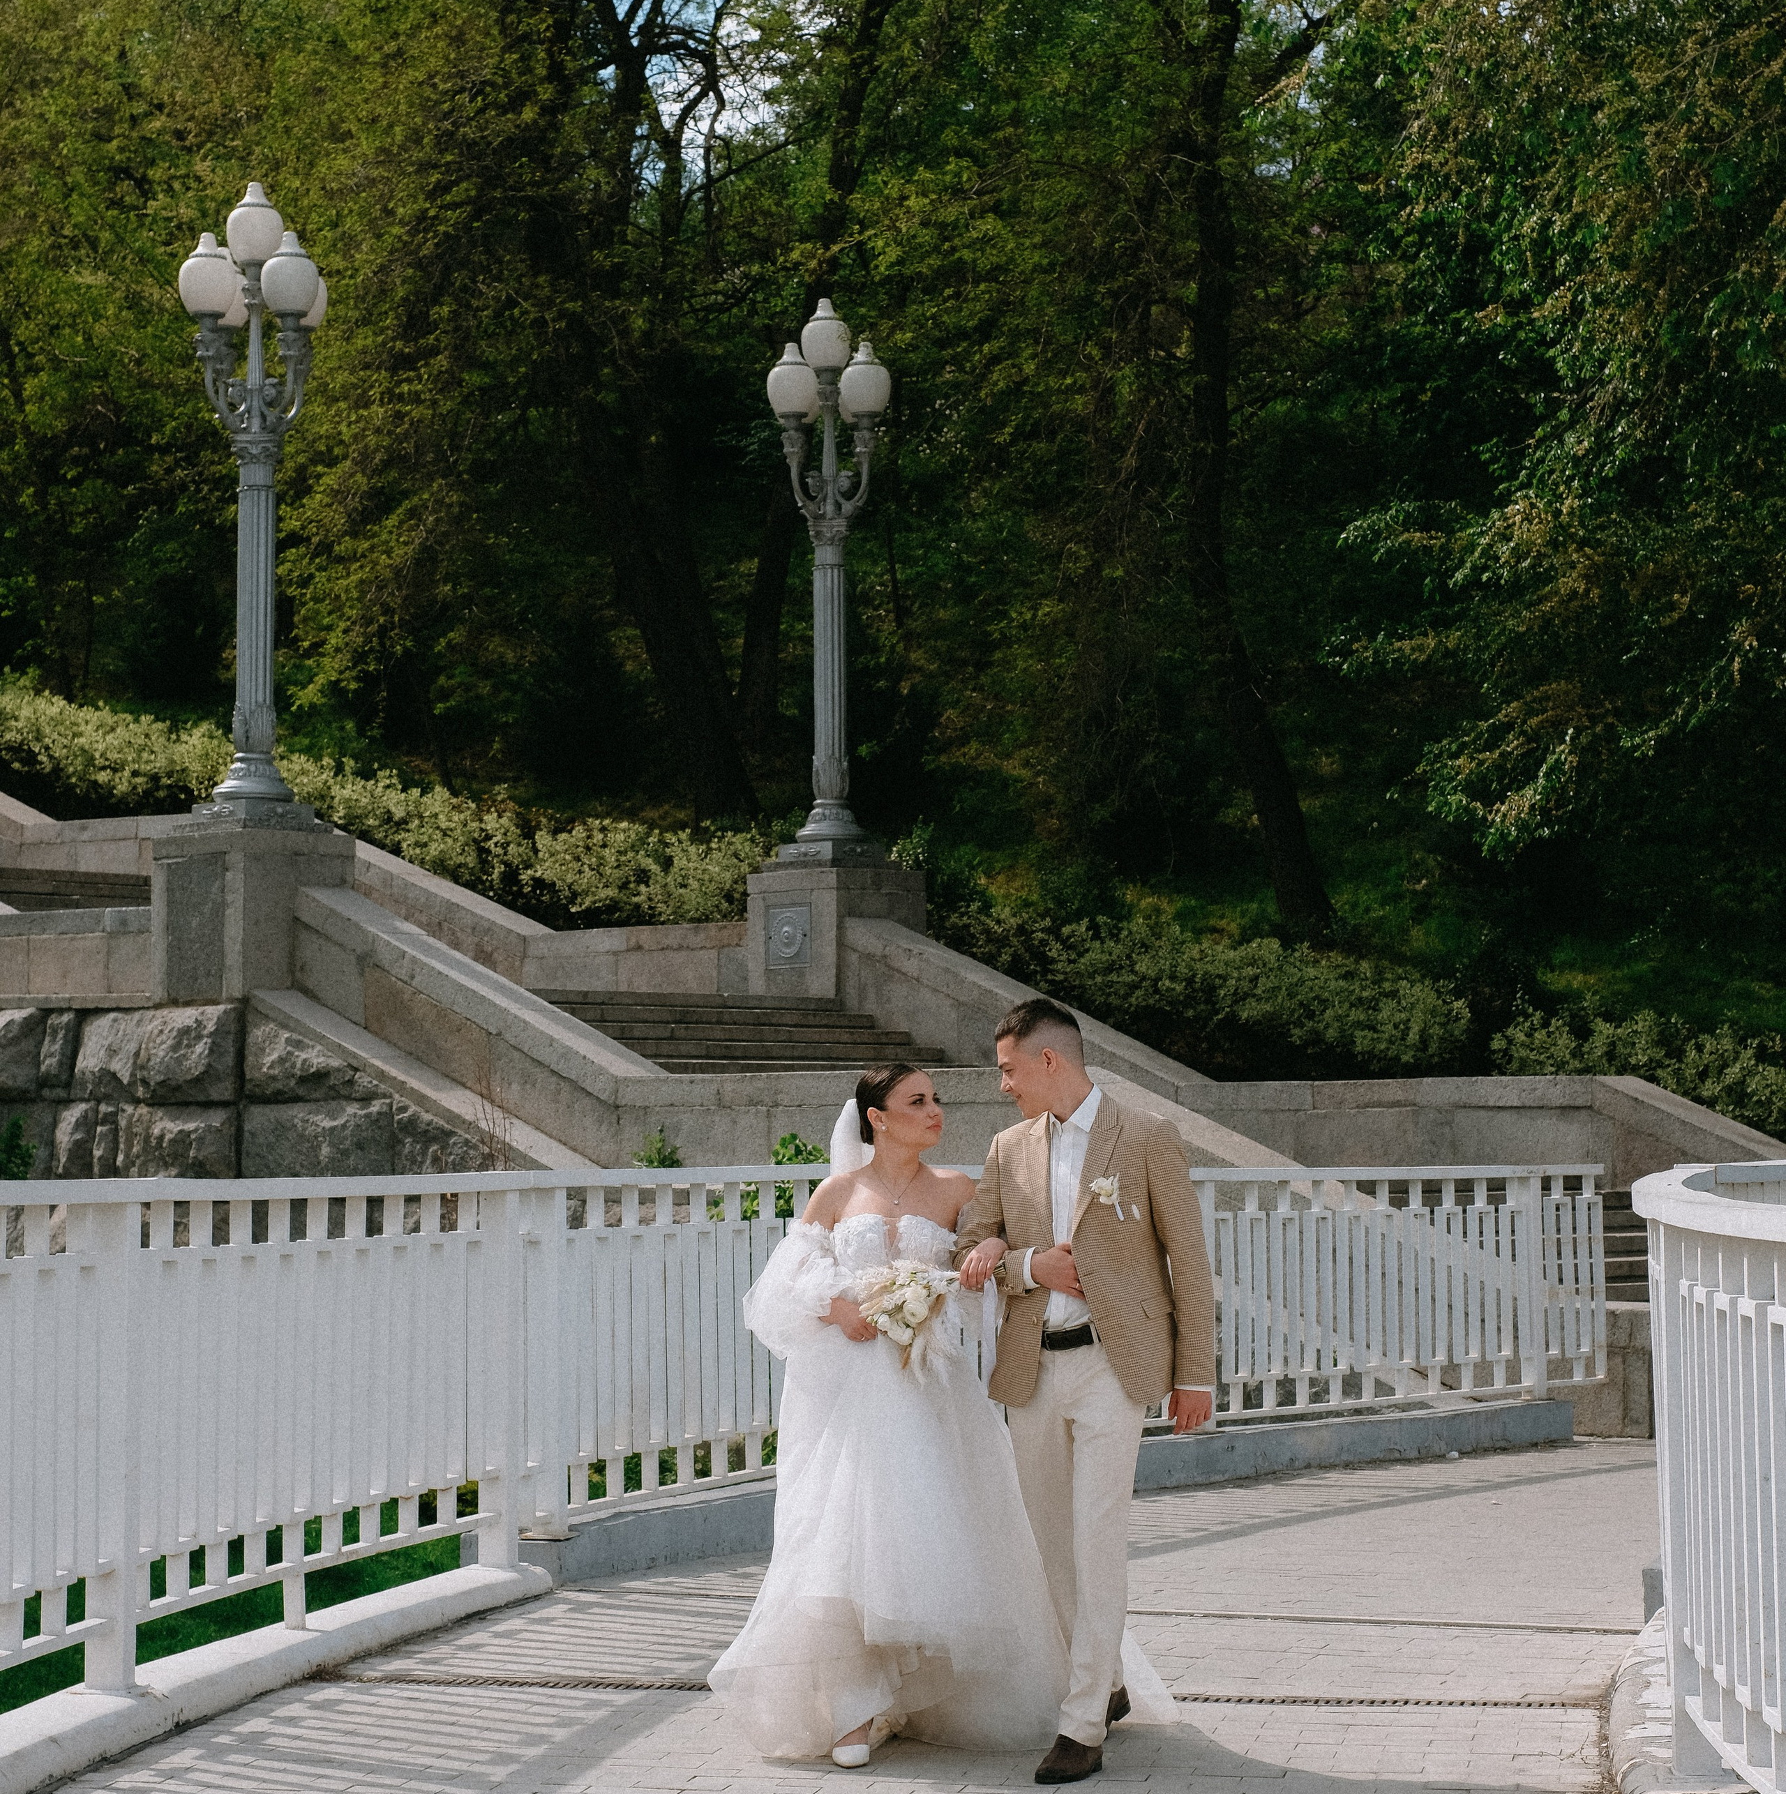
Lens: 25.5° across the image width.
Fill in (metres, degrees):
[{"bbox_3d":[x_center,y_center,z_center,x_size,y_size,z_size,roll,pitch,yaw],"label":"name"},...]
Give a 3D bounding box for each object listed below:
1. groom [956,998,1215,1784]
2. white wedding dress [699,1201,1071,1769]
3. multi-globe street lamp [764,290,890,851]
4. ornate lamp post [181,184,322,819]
[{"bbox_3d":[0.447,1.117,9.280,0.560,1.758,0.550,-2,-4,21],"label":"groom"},{"bbox_3d":[0.012,1.381,9.422,0.900,1.254,0.850,-1,-4,5],"label":"white wedding dress"},{"bbox_3d":[-0.493,-2.548,31.352,1.000,4.494,1.000,0,-4,0],"label":"multi-globe street lamp"},{"bbox_3d":[-4.449,-2.797,27.551,1.000,4.457,1.000,0,-4,0],"label":"ornate lamp post"}]

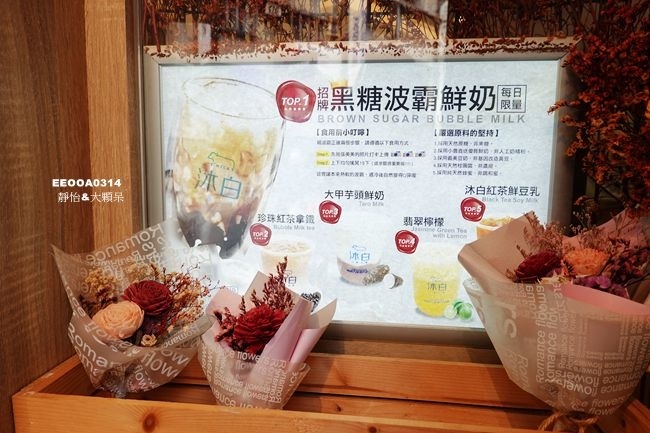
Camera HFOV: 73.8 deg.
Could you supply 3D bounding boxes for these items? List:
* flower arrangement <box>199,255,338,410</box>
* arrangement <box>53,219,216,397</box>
[{"bbox_3d":[-0.070,0.160,0.545,0.165,0.190,0.140,1,5,2],"label":"flower arrangement"},{"bbox_3d":[-0.241,0.119,0.570,0.200,0.210,0.160,1,5,0],"label":"arrangement"}]

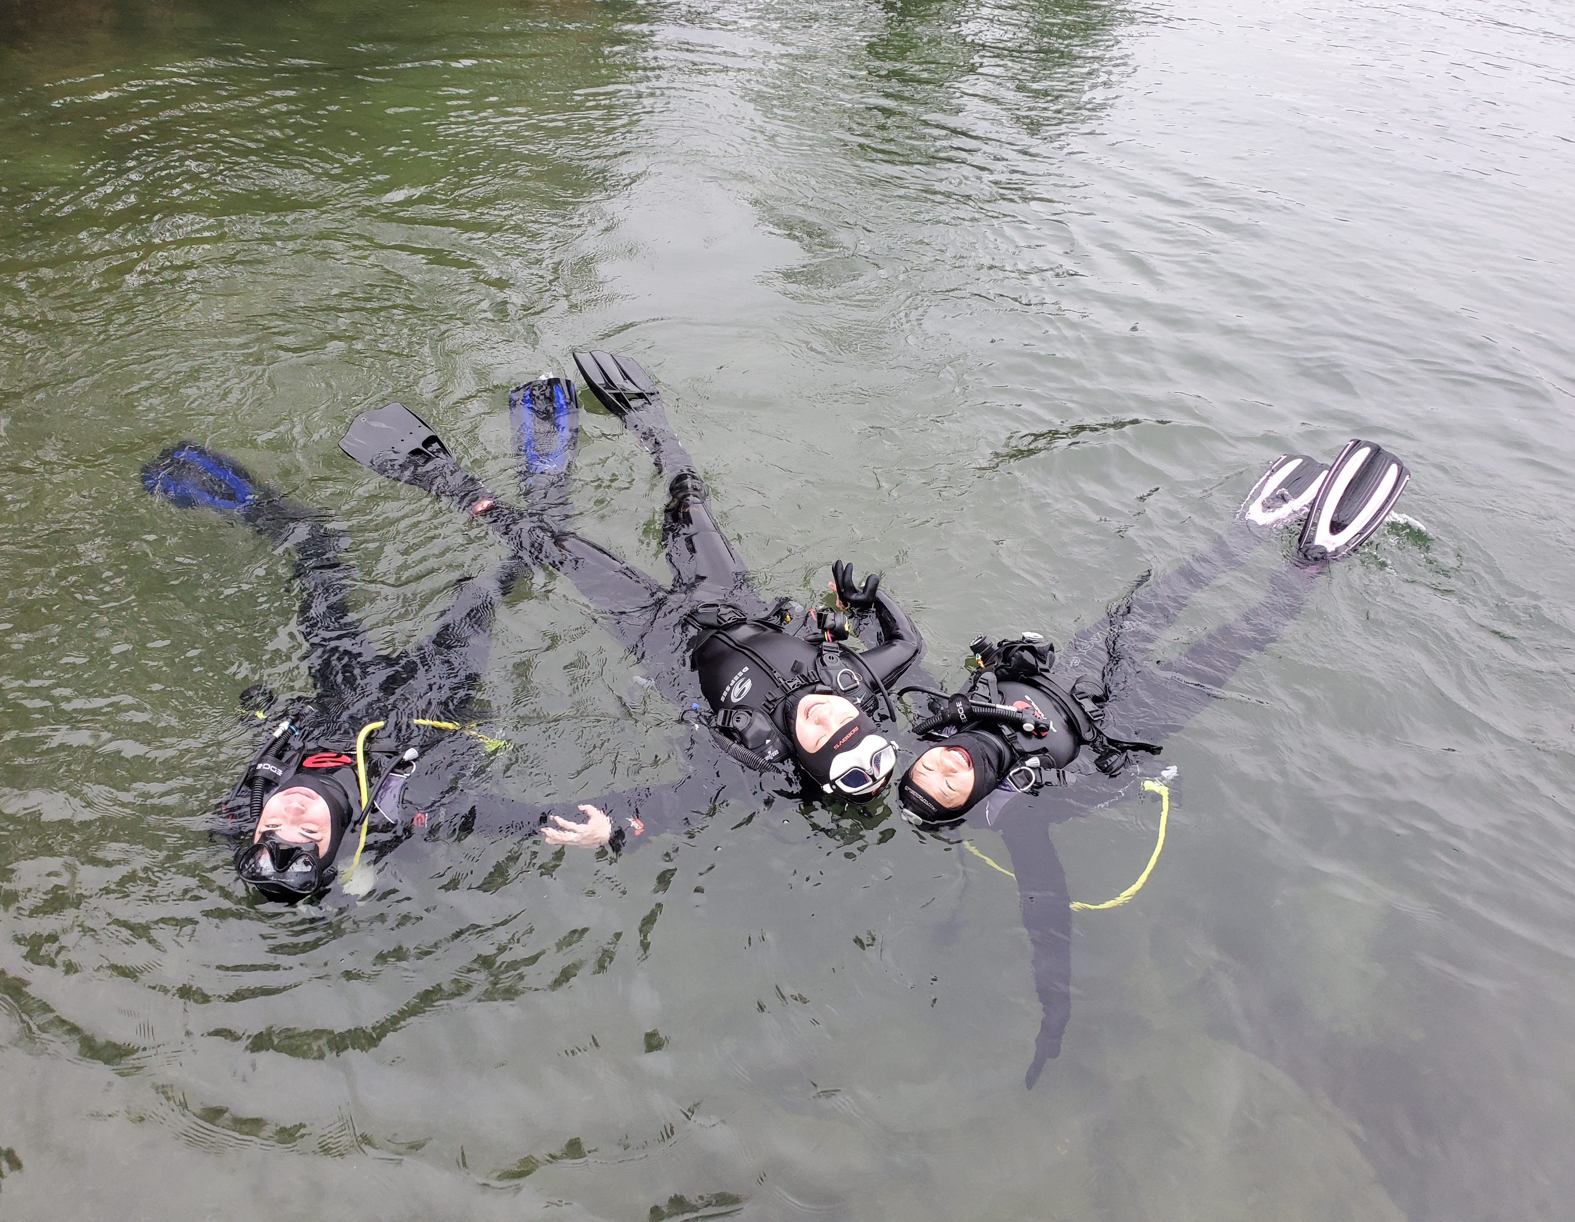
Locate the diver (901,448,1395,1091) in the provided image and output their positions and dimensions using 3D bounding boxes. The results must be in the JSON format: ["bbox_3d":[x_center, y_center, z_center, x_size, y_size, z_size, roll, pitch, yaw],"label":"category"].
[{"bbox_3d":[0.996,0.223,3.136,1.965,0.490,0.826,-31,53,-28],"label":"diver"}]

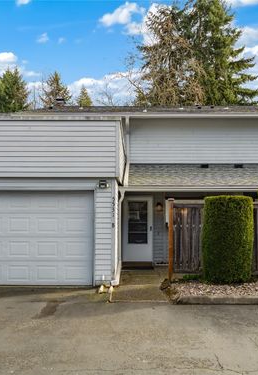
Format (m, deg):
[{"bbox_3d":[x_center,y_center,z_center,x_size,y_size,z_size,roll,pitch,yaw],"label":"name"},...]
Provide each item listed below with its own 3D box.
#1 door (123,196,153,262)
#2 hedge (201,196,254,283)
[{"bbox_3d":[0.287,1.288,11.600,0.930,2.050,0.070,0,-3,0],"label":"door"},{"bbox_3d":[2.210,1.150,8.370,1.050,1.870,0.980,0,-3,0],"label":"hedge"}]

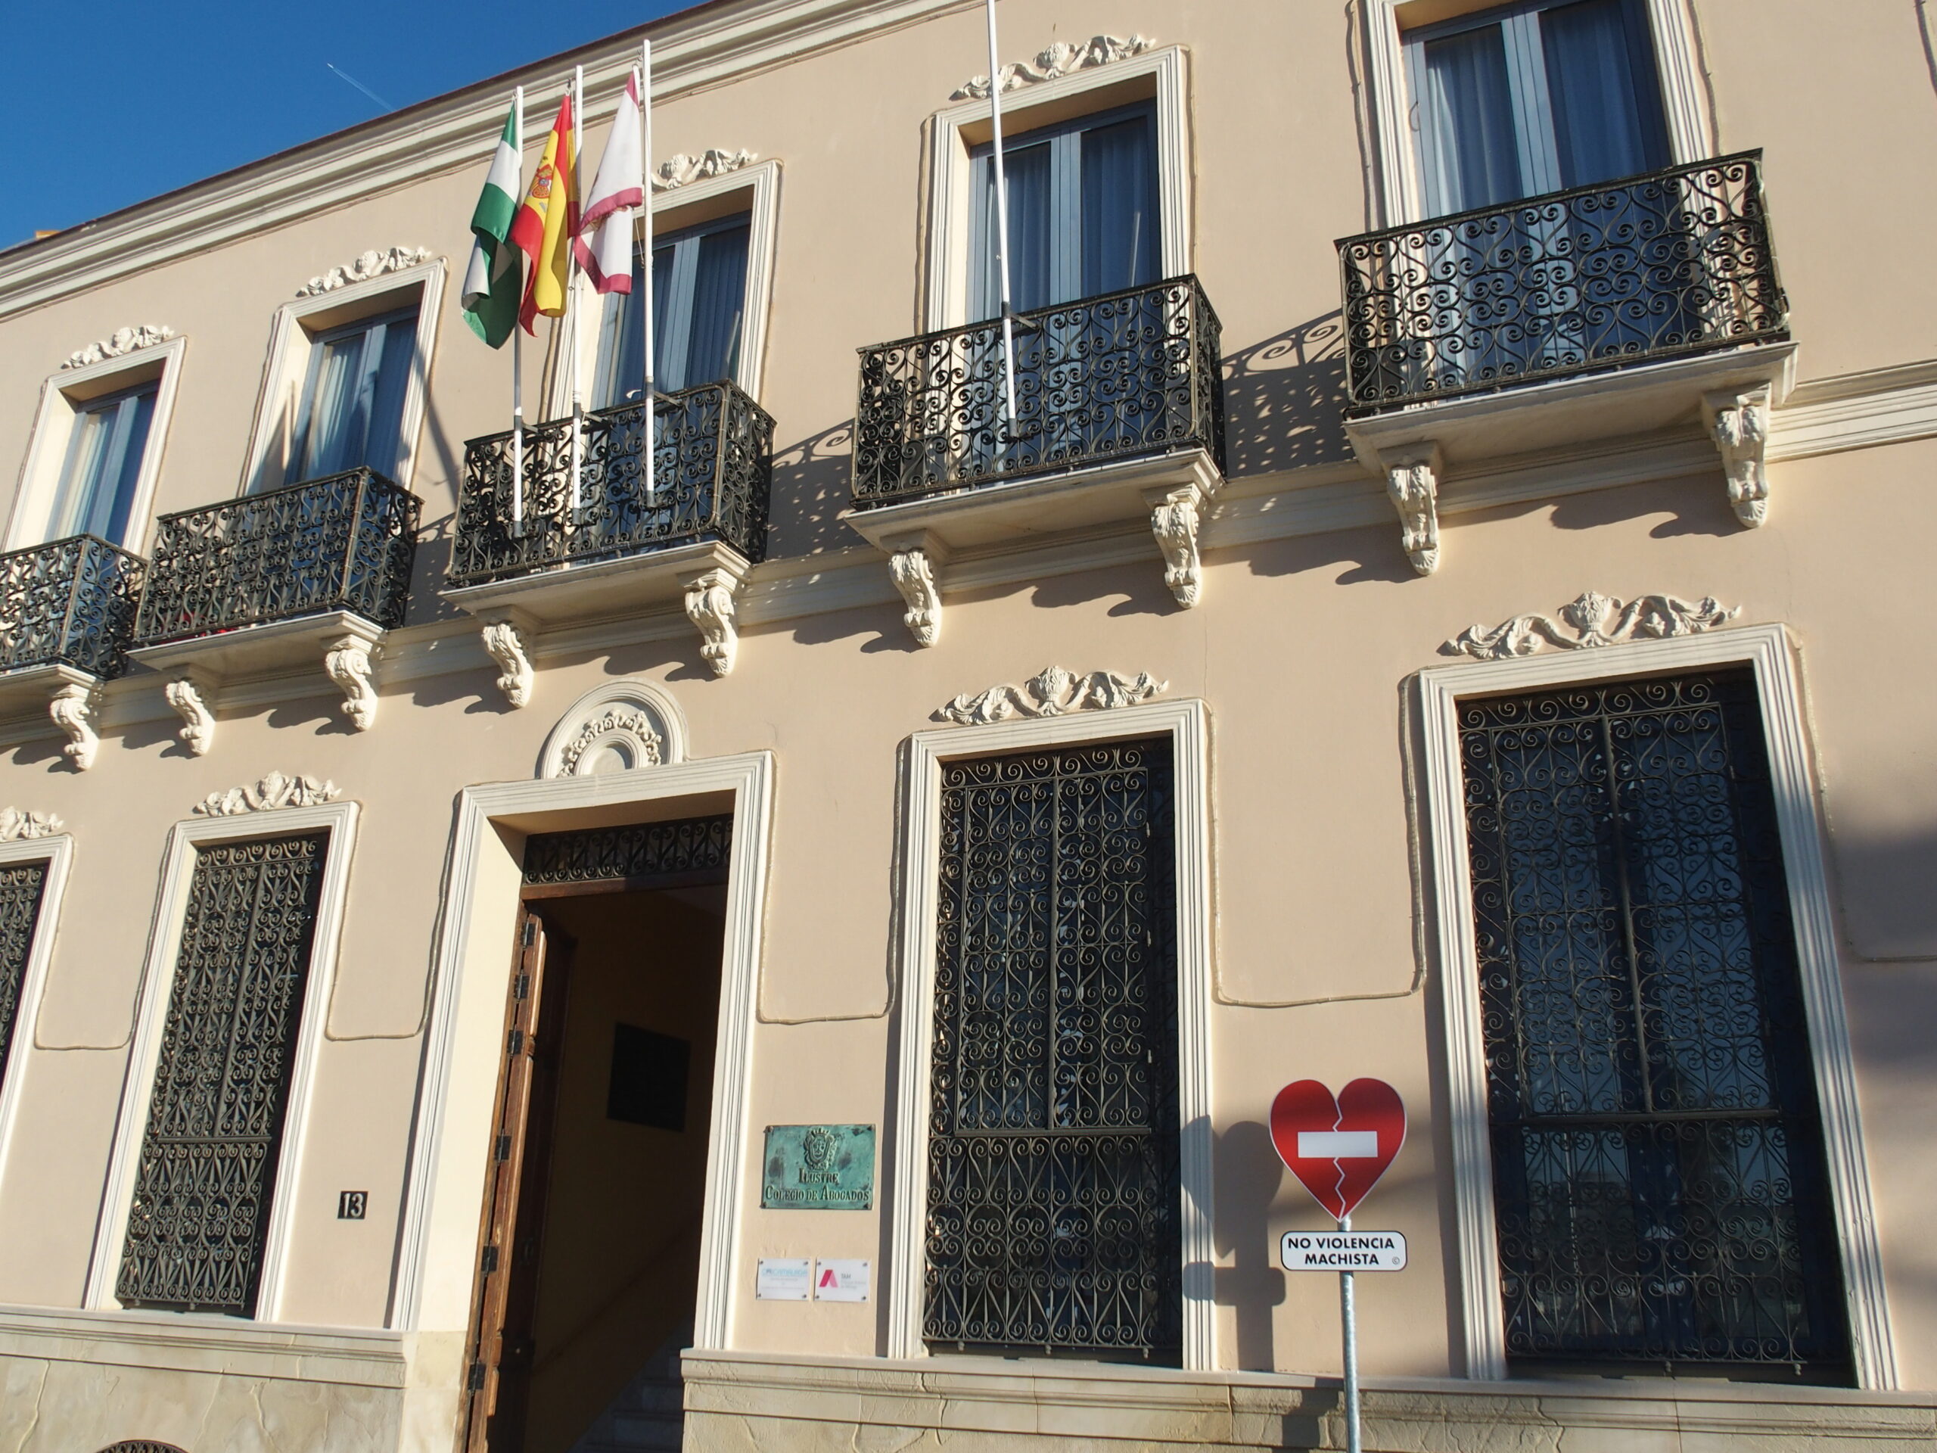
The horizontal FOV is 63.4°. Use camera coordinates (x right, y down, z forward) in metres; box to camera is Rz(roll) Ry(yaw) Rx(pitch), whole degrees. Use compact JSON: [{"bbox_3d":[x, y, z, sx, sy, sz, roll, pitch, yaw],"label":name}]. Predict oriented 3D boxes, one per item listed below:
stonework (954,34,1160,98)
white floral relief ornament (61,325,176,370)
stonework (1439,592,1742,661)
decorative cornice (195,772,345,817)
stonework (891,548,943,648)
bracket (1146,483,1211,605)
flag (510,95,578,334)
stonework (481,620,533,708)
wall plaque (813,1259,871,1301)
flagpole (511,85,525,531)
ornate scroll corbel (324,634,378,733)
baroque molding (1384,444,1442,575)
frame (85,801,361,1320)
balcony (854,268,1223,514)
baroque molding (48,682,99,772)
[{"bbox_3d":[0.516,-4.191,9.878,1.358,0.274,0.081,-7,-21,22],"label":"stonework"},{"bbox_3d":[-7.490,-3.375,13.805,1.418,0.287,0.100,-7,-20,23],"label":"white floral relief ornament"},{"bbox_3d":[3.042,-0.514,7.737,1.395,0.283,0.100,-7,-20,23],"label":"stonework"},{"bbox_3d":[-4.678,0.439,10.471,1.332,0.267,0.100,-7,-21,23],"label":"decorative cornice"},{"bbox_3d":[-0.288,-0.716,8.741,0.209,0.515,0.309,-7,-20,23],"label":"stonework"},{"bbox_3d":[1.104,-0.904,8.014,0.268,0.533,0.384,-7,-21,23],"label":"bracket"},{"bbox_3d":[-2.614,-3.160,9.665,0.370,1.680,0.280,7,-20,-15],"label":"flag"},{"bbox_3d":[-2.907,-0.398,9.872,0.209,0.515,0.309,-7,-20,23],"label":"stonework"},{"bbox_3d":[-0.637,2.776,7.851,0.304,0.200,0.018,-7,-20,23],"label":"wall plaque"},{"bbox_3d":[-2.757,-2.591,9.619,0.050,2.926,0.050,-7,-11,23],"label":"flagpole"},{"bbox_3d":[-4.111,-0.269,10.406,0.229,0.533,0.400,-7,-21,22],"label":"ornate scroll corbel"},{"bbox_3d":[2.171,-1.034,7.549,0.261,0.540,0.384,-7,-21,23],"label":"baroque molding"},{"bbox_3d":[-4.738,2.093,10.063,1.602,3.164,0.162,-7,-20,23],"label":"frame"},{"bbox_3d":[0.379,-1.734,8.742,2.009,0.992,0.596,-7,-21,22],"label":"balcony"},{"bbox_3d":[-6.541,0.028,11.420,0.229,0.533,0.400,-7,-21,22],"label":"baroque molding"}]

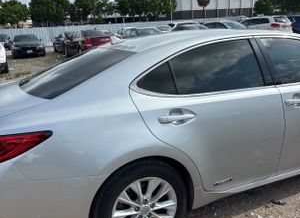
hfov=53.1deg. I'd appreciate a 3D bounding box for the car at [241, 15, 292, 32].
[{"bbox_3d":[7.999,-5.819,21.857,1.910,1.760,4.790,-9,17,-21],"label":"car"}]

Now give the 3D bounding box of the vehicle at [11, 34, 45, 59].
[{"bbox_3d":[-8.350,-4.201,19.928,1.860,1.450,4.800,-11,17,-24],"label":"vehicle"}]

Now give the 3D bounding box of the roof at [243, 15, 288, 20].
[{"bbox_3d":[8.231,-6.382,21.031,1.550,0.280,3.000,-9,17,-21],"label":"roof"}]

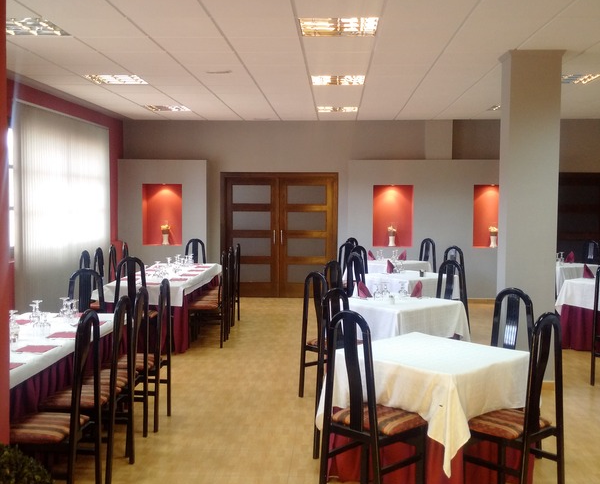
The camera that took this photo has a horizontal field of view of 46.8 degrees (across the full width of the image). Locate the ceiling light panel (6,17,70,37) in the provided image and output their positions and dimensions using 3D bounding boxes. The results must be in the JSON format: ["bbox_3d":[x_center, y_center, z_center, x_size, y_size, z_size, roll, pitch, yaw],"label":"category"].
[{"bbox_3d":[-2.174,-1.695,5.419,0.610,0.060,0.590,1,3,3],"label":"ceiling light panel"}]

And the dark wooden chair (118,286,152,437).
[{"bbox_3d":[-1.218,0.803,4.466,0.470,1.045,0.430,1,3,3],"label":"dark wooden chair"}]

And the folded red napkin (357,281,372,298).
[{"bbox_3d":[0.593,0.428,6.261,0.140,0.155,0.120,2,3,20],"label":"folded red napkin"}]

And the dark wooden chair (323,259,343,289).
[{"bbox_3d":[0.460,0.702,6.283,0.430,1.040,0.425,3,4,38],"label":"dark wooden chair"}]

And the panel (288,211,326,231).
[{"bbox_3d":[0.124,-0.352,11.454,0.625,0.310,0.030,1,3,3],"label":"panel"}]

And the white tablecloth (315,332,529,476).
[{"bbox_3d":[0.743,0.864,3.951,0.870,0.497,0.870,-3,5,-44],"label":"white tablecloth"}]

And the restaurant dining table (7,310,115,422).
[{"bbox_3d":[-1.731,0.975,4.107,0.800,0.760,2.260,1,4,3],"label":"restaurant dining table"}]

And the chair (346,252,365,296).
[{"bbox_3d":[0.728,0.627,7.583,0.460,1.055,0.430,-3,5,-42],"label":"chair"}]

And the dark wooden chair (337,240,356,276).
[{"bbox_3d":[0.750,0.532,9.129,0.430,1.055,0.460,4,5,43],"label":"dark wooden chair"}]

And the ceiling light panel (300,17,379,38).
[{"bbox_3d":[0.291,-1.659,5.324,0.605,0.060,0.580,1,3,3],"label":"ceiling light panel"}]

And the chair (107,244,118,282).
[{"bbox_3d":[-2.039,0.568,8.304,0.460,1.055,0.430,1,4,3],"label":"chair"}]

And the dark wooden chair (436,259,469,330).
[{"bbox_3d":[1.271,0.706,6.353,0.460,1.055,0.430,-3,5,-40],"label":"dark wooden chair"}]

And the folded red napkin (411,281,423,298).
[{"bbox_3d":[1.030,0.414,6.136,0.090,0.145,0.110,-3,5,-42],"label":"folded red napkin"}]

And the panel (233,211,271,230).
[{"bbox_3d":[-0.780,-0.341,11.355,0.623,0.294,0.030,1,4,3],"label":"panel"}]

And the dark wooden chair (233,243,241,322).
[{"bbox_3d":[-1.001,0.531,8.972,0.430,1.040,0.425,1,3,3],"label":"dark wooden chair"}]

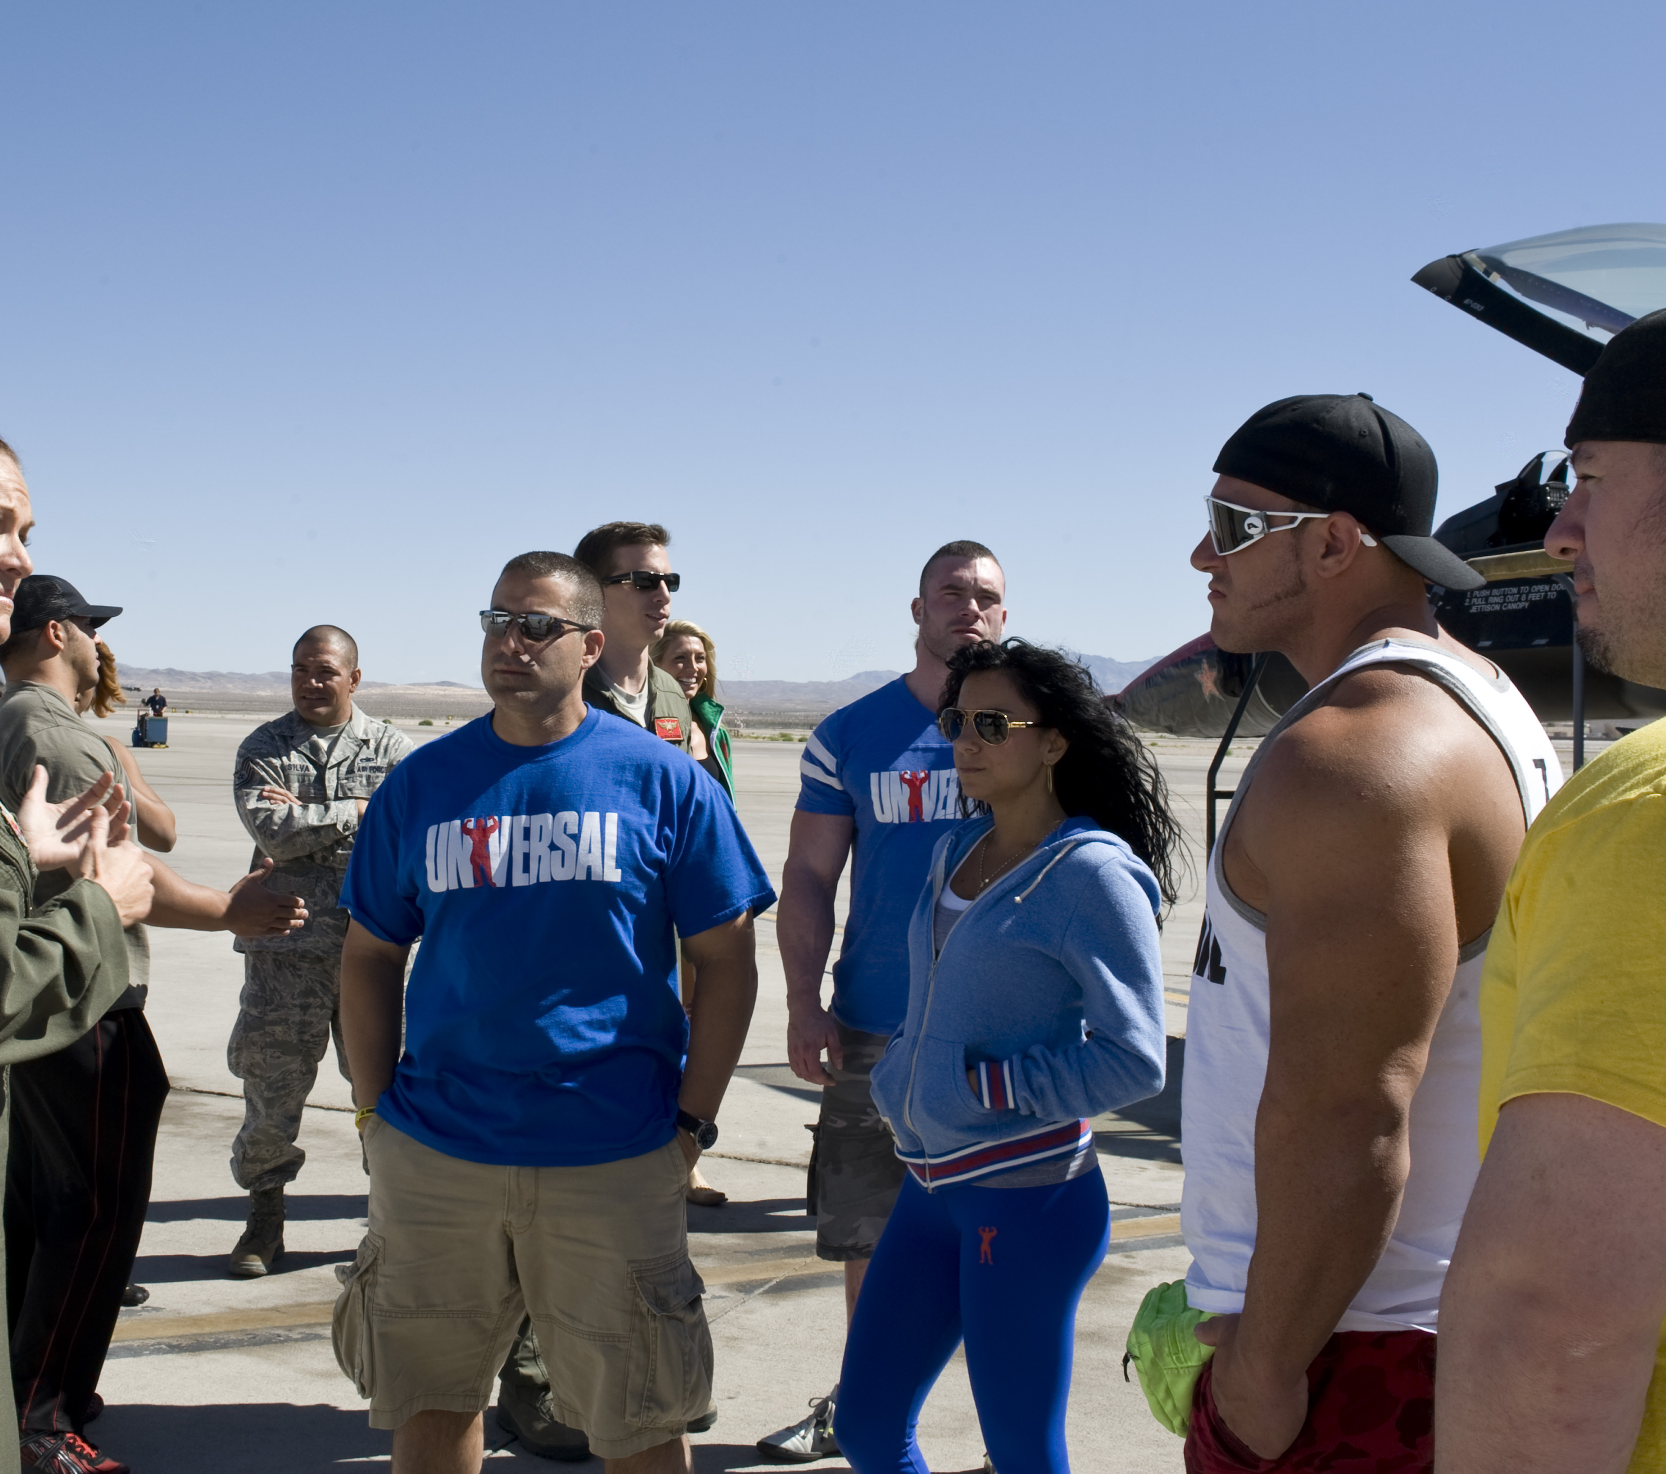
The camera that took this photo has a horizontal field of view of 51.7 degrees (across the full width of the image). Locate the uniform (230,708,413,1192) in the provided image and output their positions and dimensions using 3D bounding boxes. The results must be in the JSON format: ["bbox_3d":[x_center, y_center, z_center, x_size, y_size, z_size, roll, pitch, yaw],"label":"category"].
[{"bbox_3d":[-1.335,0.561,4.530,0.520,1.280,0.380,0,1,-7],"label":"uniform"}]

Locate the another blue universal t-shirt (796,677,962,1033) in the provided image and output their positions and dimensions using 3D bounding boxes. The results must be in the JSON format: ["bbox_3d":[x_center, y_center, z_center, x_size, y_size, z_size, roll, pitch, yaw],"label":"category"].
[{"bbox_3d":[0.217,0.230,3.440,0.580,0.710,0.320,0,1,-2],"label":"another blue universal t-shirt"}]

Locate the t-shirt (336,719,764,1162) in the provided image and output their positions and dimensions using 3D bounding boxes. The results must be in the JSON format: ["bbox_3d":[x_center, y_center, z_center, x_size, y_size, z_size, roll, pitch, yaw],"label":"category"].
[{"bbox_3d":[-0.415,0.292,2.600,0.640,0.680,0.330,0,1,17],"label":"t-shirt"}]

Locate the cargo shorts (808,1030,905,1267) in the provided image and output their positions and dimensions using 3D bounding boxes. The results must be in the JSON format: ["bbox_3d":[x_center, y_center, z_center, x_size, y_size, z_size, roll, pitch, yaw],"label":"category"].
[{"bbox_3d":[0.176,0.785,3.440,0.450,0.520,0.330,0,1,0],"label":"cargo shorts"}]

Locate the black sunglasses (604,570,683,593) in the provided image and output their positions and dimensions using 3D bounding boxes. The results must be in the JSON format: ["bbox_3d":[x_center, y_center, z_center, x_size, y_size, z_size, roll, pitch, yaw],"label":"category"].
[{"bbox_3d":[-0.405,-0.313,3.470,0.145,0.042,0.140,1,1,34],"label":"black sunglasses"}]

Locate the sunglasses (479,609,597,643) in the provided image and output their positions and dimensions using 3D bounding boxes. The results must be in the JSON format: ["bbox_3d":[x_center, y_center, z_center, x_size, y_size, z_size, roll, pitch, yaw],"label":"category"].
[{"bbox_3d":[-0.433,-0.168,2.550,0.142,0.045,0.135,3,-1,26],"label":"sunglasses"}]

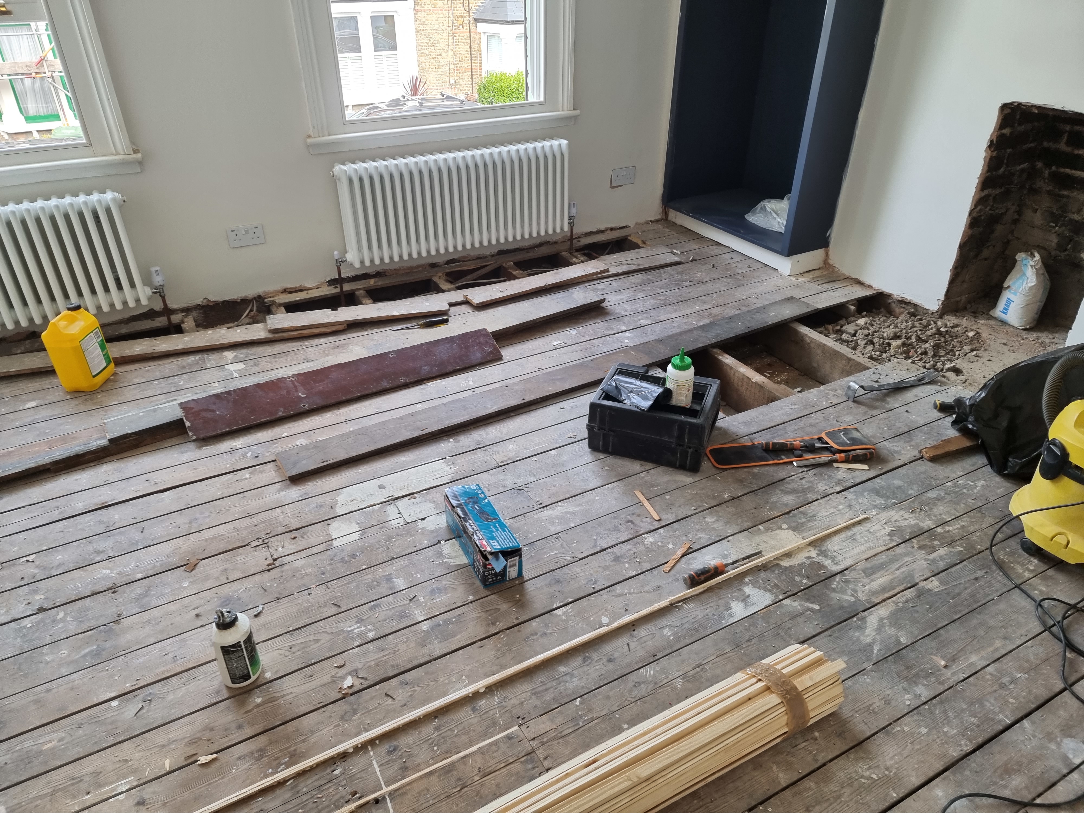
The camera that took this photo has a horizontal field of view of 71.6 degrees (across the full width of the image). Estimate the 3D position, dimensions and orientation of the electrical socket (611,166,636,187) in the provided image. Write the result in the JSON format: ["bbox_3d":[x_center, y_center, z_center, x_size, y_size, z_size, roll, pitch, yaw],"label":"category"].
[{"bbox_3d":[0.435,-1.225,4.000,0.147,0.087,0.011,-16,36,-23],"label":"electrical socket"}]

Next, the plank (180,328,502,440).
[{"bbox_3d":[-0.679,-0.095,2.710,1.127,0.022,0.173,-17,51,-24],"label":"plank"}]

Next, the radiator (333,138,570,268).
[{"bbox_3d":[-0.384,-0.970,3.529,1.120,0.445,0.138,-16,36,-23],"label":"radiator"}]

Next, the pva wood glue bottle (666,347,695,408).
[{"bbox_3d":[0.437,-0.100,2.372,0.088,0.193,0.088,0,33,0],"label":"pva wood glue bottle"}]

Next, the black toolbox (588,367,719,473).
[{"bbox_3d":[0.366,0.025,2.429,0.366,0.174,0.284,12,35,17],"label":"black toolbox"}]

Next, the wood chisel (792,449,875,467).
[{"bbox_3d":[0.916,0.165,2.347,0.262,0.029,0.030,-6,33,-5],"label":"wood chisel"}]

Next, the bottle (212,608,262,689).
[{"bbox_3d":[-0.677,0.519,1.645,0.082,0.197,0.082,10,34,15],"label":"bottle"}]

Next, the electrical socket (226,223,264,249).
[{"bbox_3d":[-1.279,-0.737,3.251,0.147,0.087,0.011,-16,36,-23],"label":"electrical socket"}]

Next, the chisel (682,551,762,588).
[{"bbox_3d":[0.477,0.416,1.961,0.252,0.030,0.031,-14,35,-23],"label":"chisel"}]

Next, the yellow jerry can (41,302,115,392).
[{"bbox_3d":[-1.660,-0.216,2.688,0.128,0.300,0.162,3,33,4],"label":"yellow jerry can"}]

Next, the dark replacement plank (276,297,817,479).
[{"bbox_3d":[0.177,-0.126,2.800,2.270,0.023,0.142,-18,37,-26],"label":"dark replacement plank"}]

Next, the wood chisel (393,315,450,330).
[{"bbox_3d":[-0.504,-0.337,3.129,0.239,0.029,0.031,-13,35,-15],"label":"wood chisel"}]

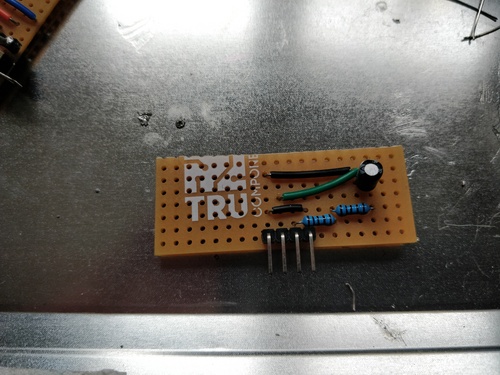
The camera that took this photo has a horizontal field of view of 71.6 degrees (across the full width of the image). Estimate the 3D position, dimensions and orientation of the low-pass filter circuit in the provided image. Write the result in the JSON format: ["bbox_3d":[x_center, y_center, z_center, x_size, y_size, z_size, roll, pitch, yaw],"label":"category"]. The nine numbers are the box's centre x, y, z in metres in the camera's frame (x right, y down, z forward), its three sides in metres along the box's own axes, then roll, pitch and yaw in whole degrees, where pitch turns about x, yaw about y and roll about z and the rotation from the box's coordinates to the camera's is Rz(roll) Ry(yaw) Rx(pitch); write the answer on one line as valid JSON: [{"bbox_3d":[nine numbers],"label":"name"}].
[{"bbox_3d":[0.006,0.004,0.065,0.050,0.011,0.024,-3,76,1],"label":"low-pass filter circuit"}]

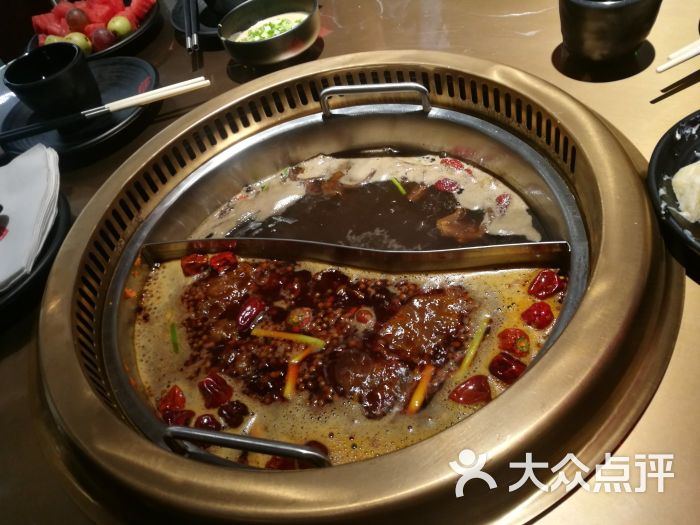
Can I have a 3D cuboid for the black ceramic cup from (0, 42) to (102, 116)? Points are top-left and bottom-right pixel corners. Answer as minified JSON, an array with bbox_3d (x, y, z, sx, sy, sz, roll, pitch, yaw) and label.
[{"bbox_3d":[-0.314,-0.188,0.589,0.083,0.063,0.083,-18,48,0],"label":"black ceramic cup"}]

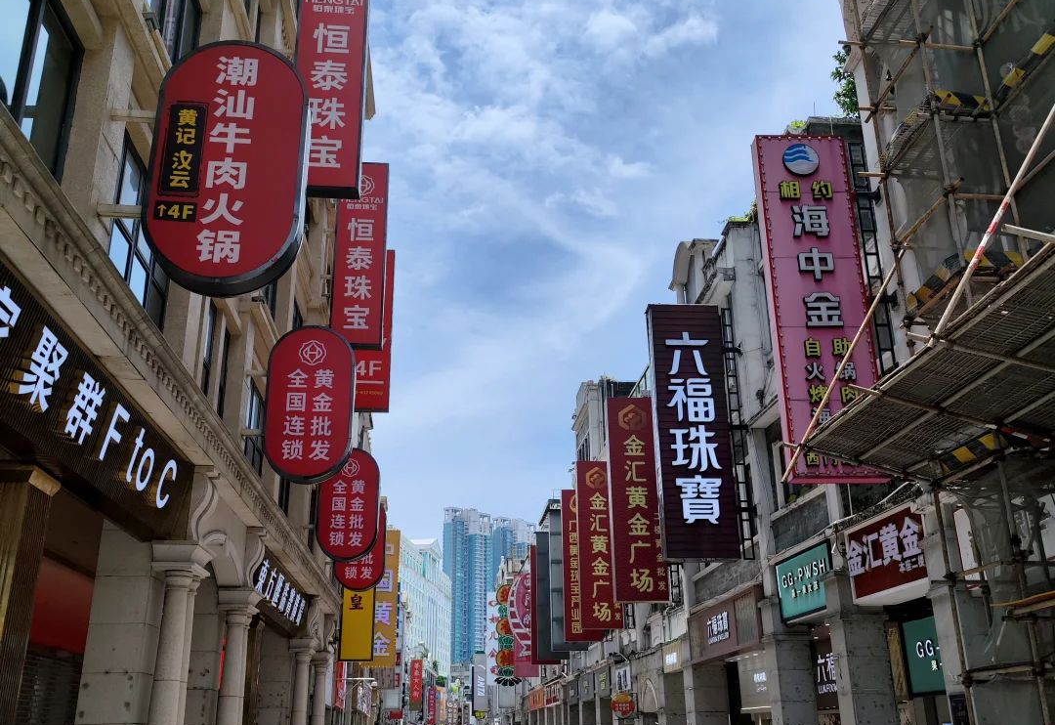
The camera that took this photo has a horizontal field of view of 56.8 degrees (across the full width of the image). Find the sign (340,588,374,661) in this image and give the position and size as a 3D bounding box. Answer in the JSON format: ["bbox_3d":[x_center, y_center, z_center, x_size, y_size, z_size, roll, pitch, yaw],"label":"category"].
[{"bbox_3d":[-5.704,8.285,32.927,1.024,3.451,0.254,1,-22,-5],"label":"sign"}]

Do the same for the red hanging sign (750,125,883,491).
[{"bbox_3d":[4.586,-1.009,15.457,1.503,5.847,0.355,1,-22,-5],"label":"red hanging sign"}]

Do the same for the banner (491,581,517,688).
[{"bbox_3d":[-1.437,19.284,69.185,1.705,6.821,0.507,1,-22,-5],"label":"banner"}]

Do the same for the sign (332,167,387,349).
[{"bbox_3d":[-4.888,-3.223,28.626,1.380,5.880,0.420,1,-21,-5],"label":"sign"}]

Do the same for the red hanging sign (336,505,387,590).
[{"bbox_3d":[-5.211,5.540,30.688,1.530,2.880,0.400,1,-21,-5],"label":"red hanging sign"}]

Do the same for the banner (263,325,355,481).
[{"bbox_3d":[-4.077,0.756,18.388,1.597,2.961,0.406,1,-22,-5],"label":"banner"}]

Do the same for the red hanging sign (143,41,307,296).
[{"bbox_3d":[-3.365,-2.246,11.080,1.653,3.164,0.335,1,-22,-5],"label":"red hanging sign"}]

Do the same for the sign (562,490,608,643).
[{"bbox_3d":[2.120,7.681,37.141,1.400,5.600,0.360,1,-21,-5],"label":"sign"}]

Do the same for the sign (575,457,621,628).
[{"bbox_3d":[2.525,6.502,34.837,1.370,5.937,0.406,1,-22,-5],"label":"sign"}]

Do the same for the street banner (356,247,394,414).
[{"bbox_3d":[-5.302,-1.183,33.235,1.380,5.850,0.420,1,-21,-5],"label":"street banner"}]

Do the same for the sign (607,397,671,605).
[{"bbox_3d":[3.113,3.905,28.086,1.444,5.924,0.406,1,-22,-5],"label":"sign"}]

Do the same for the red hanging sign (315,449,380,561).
[{"bbox_3d":[-4.768,3.733,26.047,1.550,2.880,0.400,1,-21,-5],"label":"red hanging sign"}]

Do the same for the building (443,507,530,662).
[{"bbox_3d":[-30.997,202.010,758.098,68.000,168.000,45.000,0,-21,-2],"label":"building"}]

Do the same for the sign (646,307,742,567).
[{"bbox_3d":[3.470,1.395,20.594,1.500,5.500,0.420,1,-21,-5],"label":"sign"}]

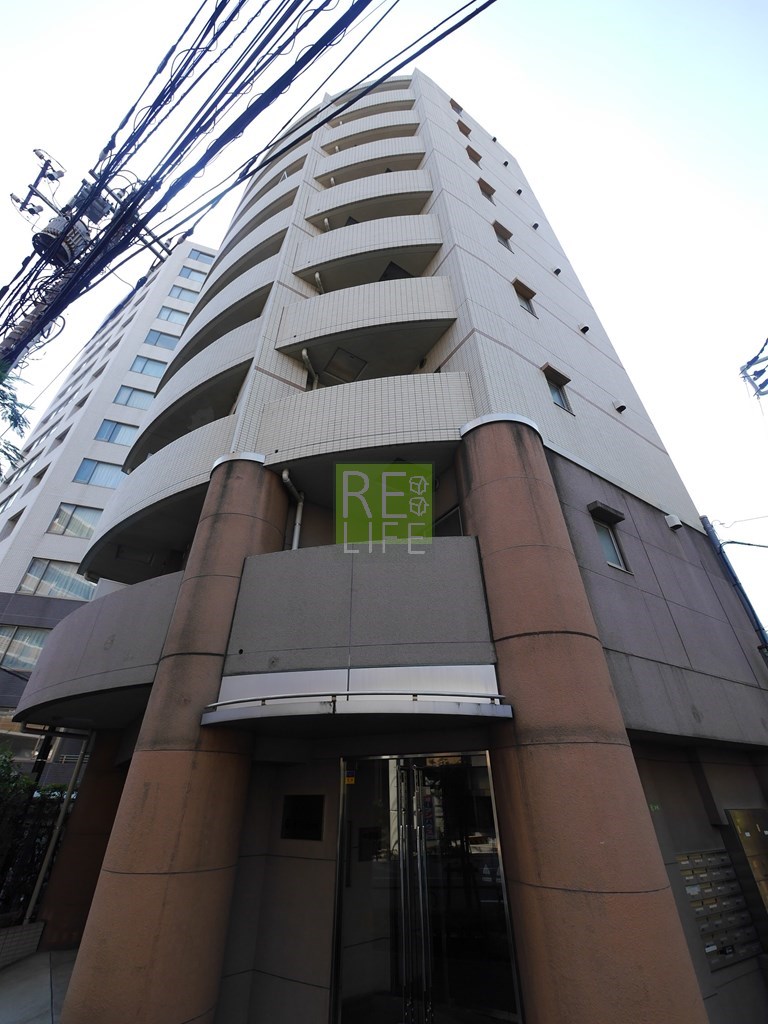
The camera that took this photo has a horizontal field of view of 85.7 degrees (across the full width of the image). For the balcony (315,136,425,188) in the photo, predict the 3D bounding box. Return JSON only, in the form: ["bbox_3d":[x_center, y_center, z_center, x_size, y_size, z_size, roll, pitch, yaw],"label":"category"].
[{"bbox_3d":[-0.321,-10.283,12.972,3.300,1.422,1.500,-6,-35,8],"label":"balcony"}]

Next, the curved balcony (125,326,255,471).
[{"bbox_3d":[-4.318,-2.410,9.781,5.300,1.420,1.400,-24,-40,31],"label":"curved balcony"}]

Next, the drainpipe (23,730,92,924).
[{"bbox_3d":[-5.456,5.207,7.027,0.100,2.540,0.100,19,-39,-26],"label":"drainpipe"}]

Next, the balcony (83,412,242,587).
[{"bbox_3d":[-4.133,-0.066,8.043,1.850,1.413,5.284,25,-42,-33],"label":"balcony"}]

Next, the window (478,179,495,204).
[{"bbox_3d":[3.007,-9.256,12.006,0.600,0.900,0.200,19,-39,-27],"label":"window"}]

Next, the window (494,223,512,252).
[{"bbox_3d":[3.032,-6.873,10.407,0.600,0.880,0.200,19,-39,-27],"label":"window"}]

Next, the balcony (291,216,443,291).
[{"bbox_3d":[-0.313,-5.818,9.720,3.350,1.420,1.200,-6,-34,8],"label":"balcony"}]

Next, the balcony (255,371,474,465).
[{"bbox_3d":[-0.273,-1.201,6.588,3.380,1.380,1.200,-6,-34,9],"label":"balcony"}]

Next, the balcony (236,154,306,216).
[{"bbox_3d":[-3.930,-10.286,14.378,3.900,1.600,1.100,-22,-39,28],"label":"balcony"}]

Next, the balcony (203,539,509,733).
[{"bbox_3d":[-0.256,1.280,4.686,3.150,2.000,1.200,-6,-34,8],"label":"balcony"}]

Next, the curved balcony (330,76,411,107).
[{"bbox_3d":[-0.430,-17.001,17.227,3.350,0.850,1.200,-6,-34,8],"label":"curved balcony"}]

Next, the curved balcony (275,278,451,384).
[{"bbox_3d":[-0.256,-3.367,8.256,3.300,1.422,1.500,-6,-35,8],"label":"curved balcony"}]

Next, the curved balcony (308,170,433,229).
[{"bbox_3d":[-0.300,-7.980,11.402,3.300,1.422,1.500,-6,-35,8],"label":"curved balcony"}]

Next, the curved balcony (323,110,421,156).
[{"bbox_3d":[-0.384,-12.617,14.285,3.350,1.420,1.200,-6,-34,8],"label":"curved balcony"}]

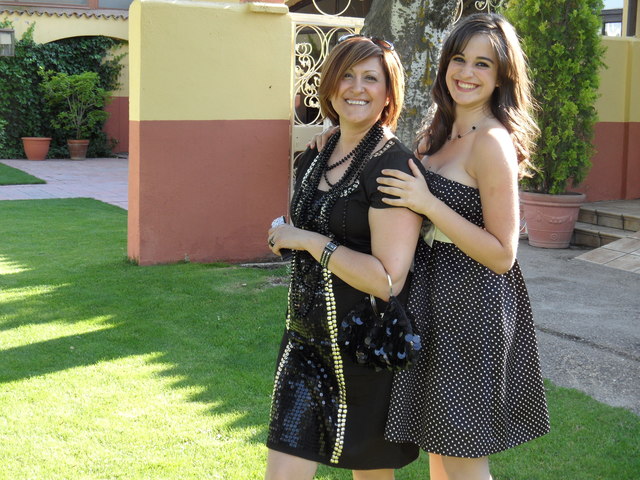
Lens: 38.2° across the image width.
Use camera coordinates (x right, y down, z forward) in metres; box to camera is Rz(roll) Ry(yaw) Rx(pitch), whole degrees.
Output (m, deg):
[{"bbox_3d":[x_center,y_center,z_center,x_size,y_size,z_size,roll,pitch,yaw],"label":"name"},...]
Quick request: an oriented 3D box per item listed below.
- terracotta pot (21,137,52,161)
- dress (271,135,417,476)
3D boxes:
[{"bbox_3d":[-6.097,-1.952,19.900,0.650,0.490,0.650,1,8,0],"label":"terracotta pot"},{"bbox_3d":[0.072,0.154,2.640,0.470,0.867,0.360,8,11,41],"label":"dress"}]

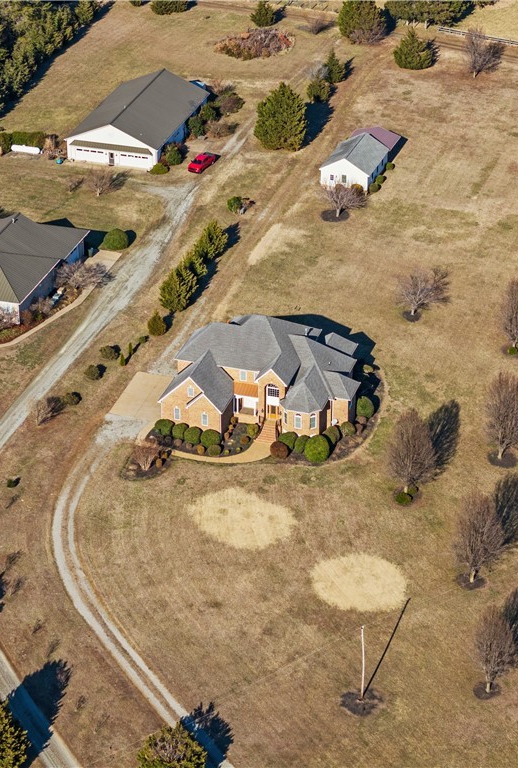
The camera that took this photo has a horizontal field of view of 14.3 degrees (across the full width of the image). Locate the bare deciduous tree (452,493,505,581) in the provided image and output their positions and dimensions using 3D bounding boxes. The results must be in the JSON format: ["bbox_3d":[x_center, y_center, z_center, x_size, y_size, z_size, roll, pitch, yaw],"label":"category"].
[{"bbox_3d":[23.700,16.960,225.370,5.360,11.310,5.360,0,30,0],"label":"bare deciduous tree"}]

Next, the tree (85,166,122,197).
[{"bbox_3d":[-24.470,-30.780,315.570,4.570,4.660,4.570,0,30,0],"label":"tree"}]

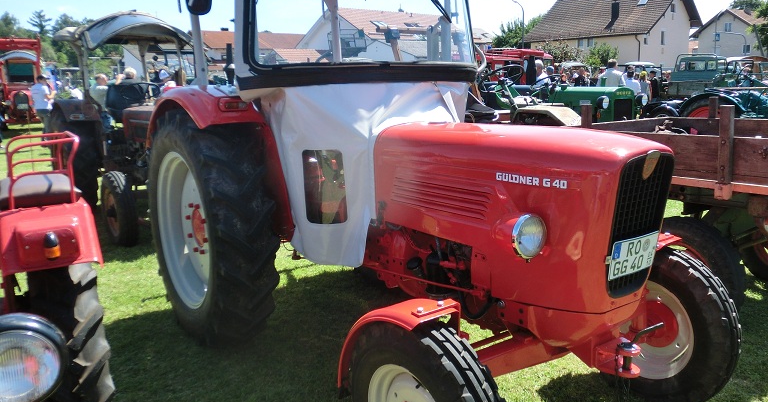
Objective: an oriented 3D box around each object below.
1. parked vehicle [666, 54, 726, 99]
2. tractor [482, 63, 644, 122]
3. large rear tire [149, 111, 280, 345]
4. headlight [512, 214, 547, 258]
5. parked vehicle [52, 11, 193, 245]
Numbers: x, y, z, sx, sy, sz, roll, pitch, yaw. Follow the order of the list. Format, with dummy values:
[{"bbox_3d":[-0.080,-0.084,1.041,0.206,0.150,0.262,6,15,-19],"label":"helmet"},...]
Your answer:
[{"bbox_3d":[12.910,-4.750,25.500,1.750,2.350,3.900,2,11,18],"label":"parked vehicle"},{"bbox_3d":[2.215,-1.009,8.906,1.500,1.580,2.850,-9,13,-35],"label":"tractor"},{"bbox_3d":[-1.064,0.169,3.740,0.320,1.380,1.380,-9,13,-35],"label":"large rear tire"},{"bbox_3d":[0.473,0.116,2.101,0.152,0.155,0.090,-9,13,-35],"label":"headlight"},{"bbox_3d":[-2.788,-0.960,7.293,1.650,2.380,3.250,-9,13,-35],"label":"parked vehicle"}]

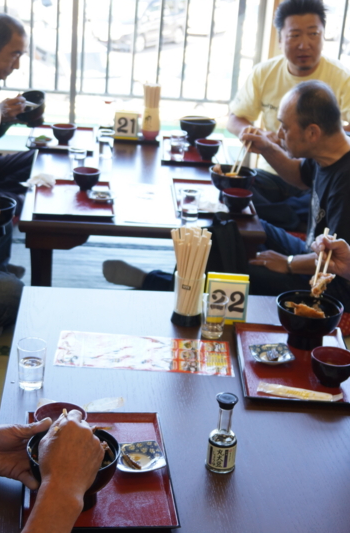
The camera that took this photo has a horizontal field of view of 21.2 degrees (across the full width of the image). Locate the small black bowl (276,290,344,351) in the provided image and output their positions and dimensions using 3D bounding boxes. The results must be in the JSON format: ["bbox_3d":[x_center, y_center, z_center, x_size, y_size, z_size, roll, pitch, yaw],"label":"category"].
[{"bbox_3d":[0.308,0.133,2.167,0.152,0.097,0.152,4,22,-1],"label":"small black bowl"}]

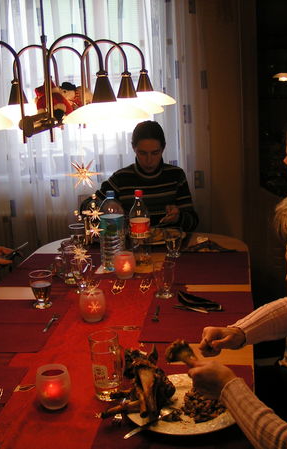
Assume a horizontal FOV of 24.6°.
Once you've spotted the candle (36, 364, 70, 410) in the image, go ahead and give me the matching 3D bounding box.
[{"bbox_3d":[-0.217,0.386,1.562,0.080,0.090,0.080,-1,13,9],"label":"candle"}]

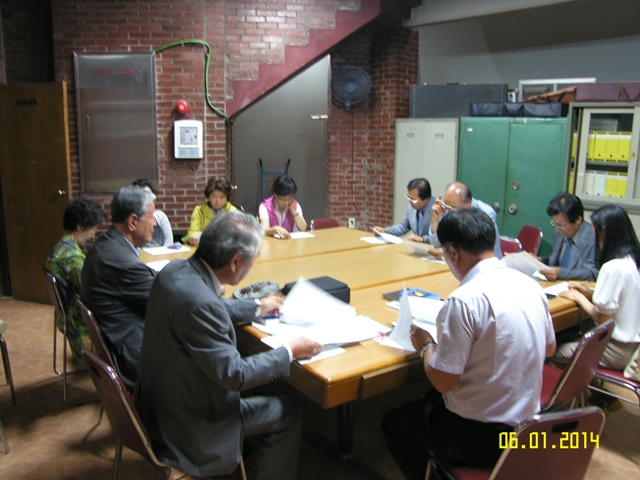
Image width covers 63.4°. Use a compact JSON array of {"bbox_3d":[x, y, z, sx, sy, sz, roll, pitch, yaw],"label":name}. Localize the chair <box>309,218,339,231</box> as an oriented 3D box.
[{"bbox_3d":[0.137,0.188,5.327,0.460,0.800,0.530,-6,13,-31],"label":"chair"}]

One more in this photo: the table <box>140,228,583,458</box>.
[{"bbox_3d":[0.111,0.535,3.123,1.820,0.740,2.300,-7,13,-34],"label":"table"}]

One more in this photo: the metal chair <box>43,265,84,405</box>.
[{"bbox_3d":[-1.450,0.535,3.332,0.530,0.800,0.470,-6,13,-32],"label":"metal chair"}]

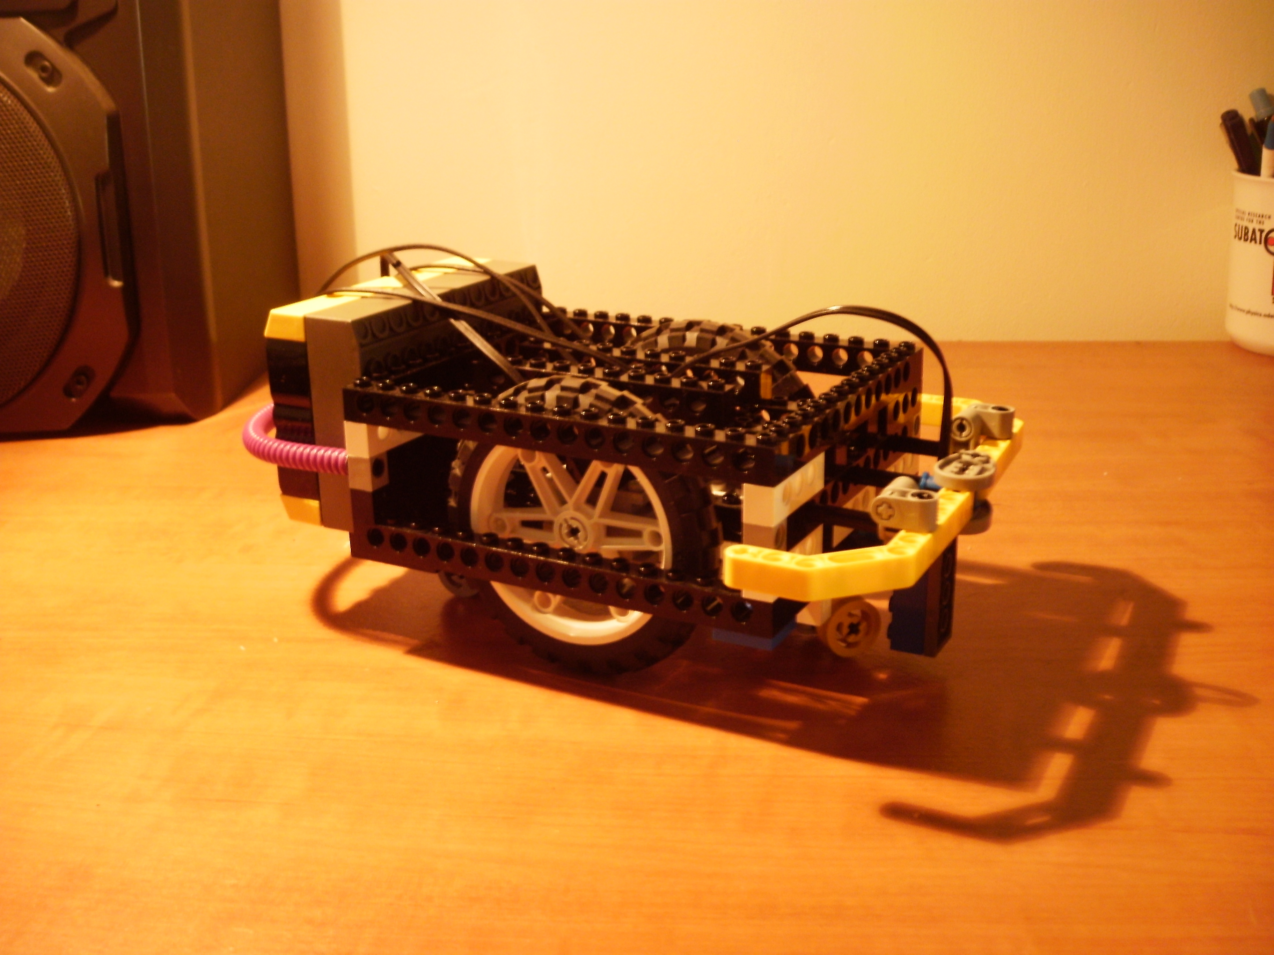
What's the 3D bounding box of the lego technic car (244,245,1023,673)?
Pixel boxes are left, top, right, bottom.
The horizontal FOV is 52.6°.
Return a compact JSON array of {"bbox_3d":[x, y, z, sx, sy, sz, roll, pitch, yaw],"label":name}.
[{"bbox_3d":[-0.004,-0.010,0.379,0.219,0.105,0.130,9,21,28],"label":"lego technic car"}]

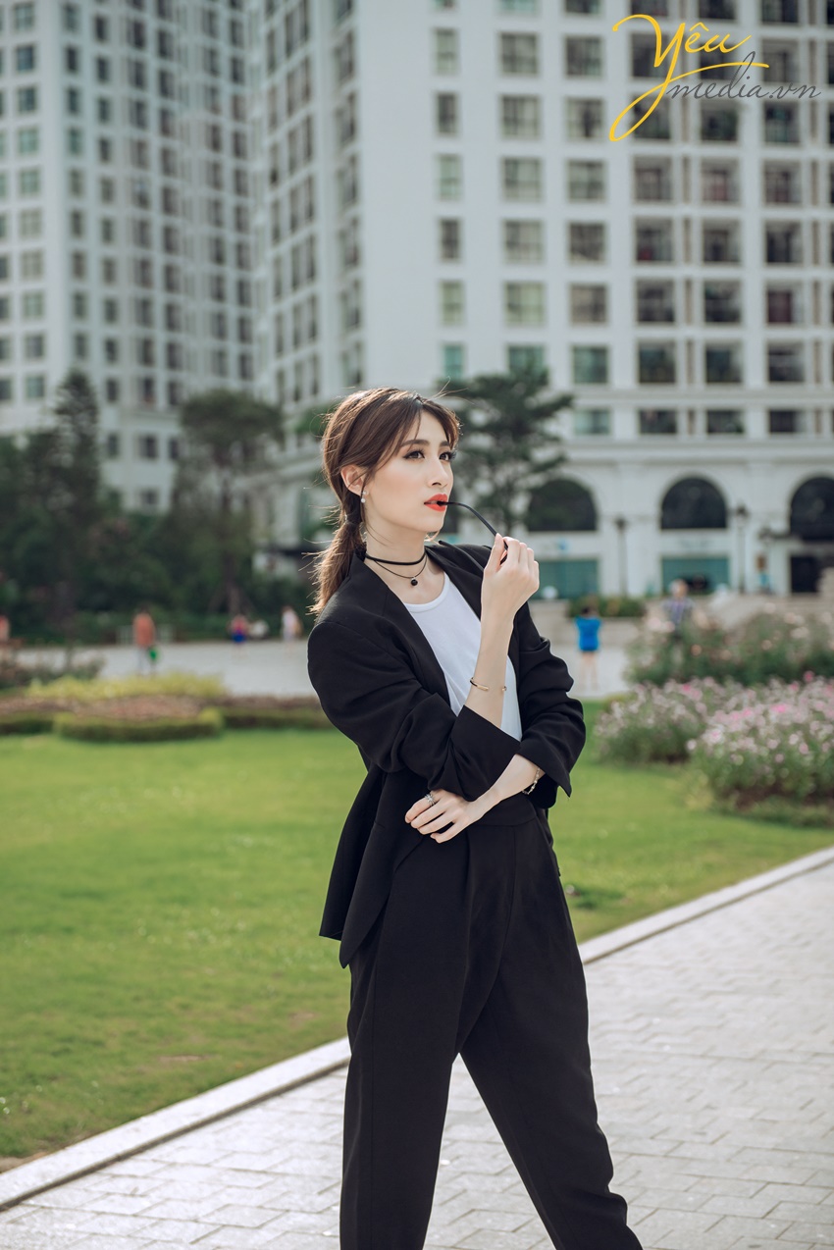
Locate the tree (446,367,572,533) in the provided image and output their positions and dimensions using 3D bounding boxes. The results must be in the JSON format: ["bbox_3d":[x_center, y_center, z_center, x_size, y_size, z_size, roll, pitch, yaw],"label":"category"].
[{"bbox_3d":[3.705,-5.784,102.000,5.640,10.050,5.350,-1,0,0],"label":"tree"}]

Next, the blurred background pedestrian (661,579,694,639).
[{"bbox_3d":[4.233,0.128,39.500,0.520,1.730,0.360,-1,0,-27],"label":"blurred background pedestrian"}]

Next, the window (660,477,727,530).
[{"bbox_3d":[13.975,-6.131,123.000,3.450,2.700,0.350,-1,0,-13],"label":"window"}]

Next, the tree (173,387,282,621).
[{"bbox_3d":[-8.502,-5.261,110.000,4.880,10.830,4.790,-1,0,0],"label":"tree"}]

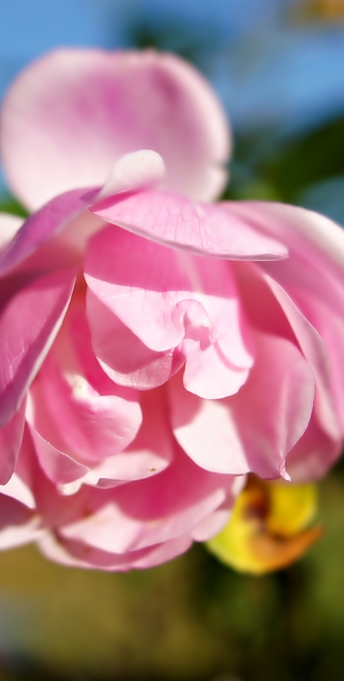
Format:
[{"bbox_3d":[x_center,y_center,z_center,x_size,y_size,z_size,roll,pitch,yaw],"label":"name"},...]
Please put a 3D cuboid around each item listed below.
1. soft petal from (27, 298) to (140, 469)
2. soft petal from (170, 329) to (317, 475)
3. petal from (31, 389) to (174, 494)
[{"bbox_3d":[-0.016,0.007,0.224,0.022,0.031,0.015,-6,0,-7],"label":"soft petal"},{"bbox_3d":[0.013,0.011,0.219,0.024,0.025,0.014,-9,9,19],"label":"soft petal"},{"bbox_3d":[-0.013,0.019,0.228,0.027,0.021,0.017,0,12,0],"label":"petal"}]

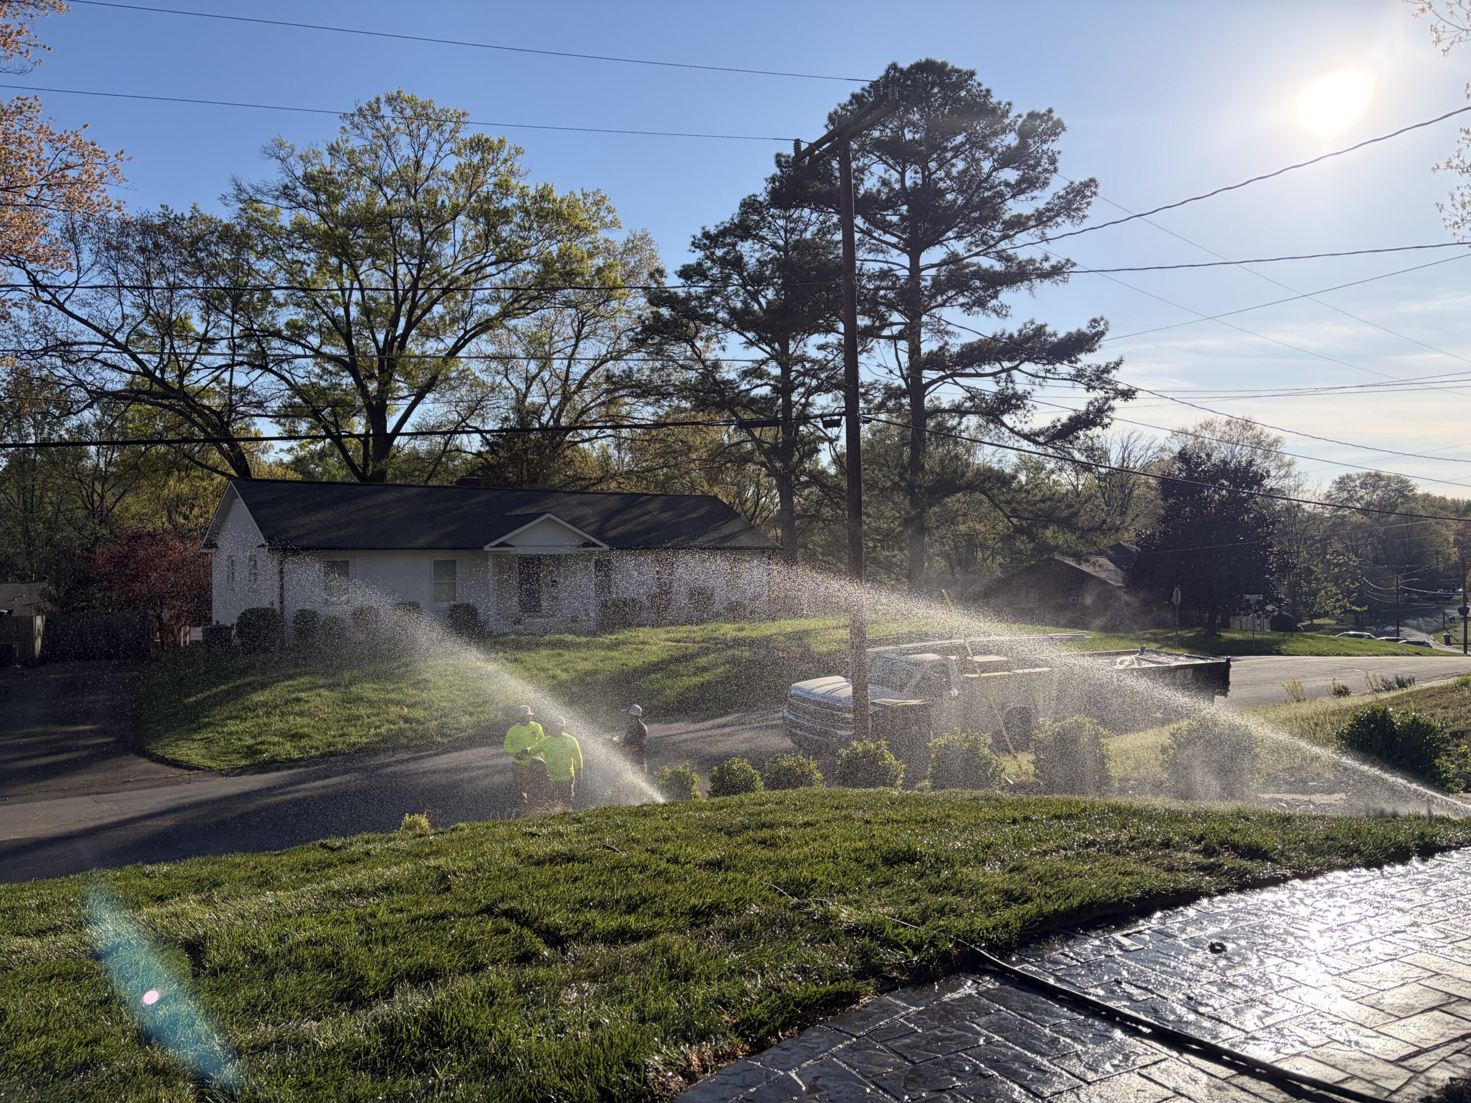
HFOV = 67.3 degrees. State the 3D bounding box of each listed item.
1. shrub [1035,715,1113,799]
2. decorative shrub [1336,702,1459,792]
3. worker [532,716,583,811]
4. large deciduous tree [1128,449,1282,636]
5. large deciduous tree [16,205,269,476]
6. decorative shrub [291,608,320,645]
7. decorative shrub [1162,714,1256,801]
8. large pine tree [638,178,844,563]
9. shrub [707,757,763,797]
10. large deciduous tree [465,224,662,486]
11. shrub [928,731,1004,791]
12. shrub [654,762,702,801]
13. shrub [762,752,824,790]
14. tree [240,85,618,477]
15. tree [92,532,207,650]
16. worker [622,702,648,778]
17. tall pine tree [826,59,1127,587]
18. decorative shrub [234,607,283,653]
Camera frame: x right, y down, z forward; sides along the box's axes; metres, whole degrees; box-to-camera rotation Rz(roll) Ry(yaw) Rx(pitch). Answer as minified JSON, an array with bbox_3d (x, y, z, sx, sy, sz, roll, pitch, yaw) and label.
[{"bbox_3d":[2.748,1.680,9.000,0.655,0.655,0.655,0,0,0],"label":"shrub"},{"bbox_3d":[4.441,1.328,7.400,0.839,0.616,0.750,0,0,0],"label":"decorative shrub"},{"bbox_3d":[-2.648,3.338,16.587,0.740,1.720,0.500,-1,-1,18],"label":"worker"},{"bbox_3d":[22.437,-0.496,53.000,7.222,9.096,7.222,0,0,0],"label":"large deciduous tree"},{"bbox_3d":[-25.762,-5.827,48.000,11.433,18.253,11.000,0,0,0],"label":"large deciduous tree"},{"bbox_3d":[-13.569,2.360,34.891,0.920,1.200,0.920,0,-1,-37],"label":"decorative shrub"},{"bbox_3d":[3.454,1.515,8.045,0.672,0.660,0.672,-1,-1,0],"label":"decorative shrub"},{"bbox_3d":[0.260,-7.118,50.000,9.309,20.036,9.000,0,0,0],"label":"large pine tree"},{"bbox_3d":[0.004,2.717,12.903,0.661,0.640,0.661,-1,-1,0],"label":"shrub"},{"bbox_3d":[-9.108,-7.055,59.840,10.800,20.781,10.800,-1,-1,0],"label":"large deciduous tree"},{"bbox_3d":[2.088,1.947,9.988,0.686,0.640,0.686,-1,-1,0],"label":"shrub"},{"bbox_3d":[-0.725,2.969,13.875,0.636,0.640,0.636,-1,-1,0],"label":"shrub"},{"bbox_3d":[0.619,2.486,11.932,0.668,0.640,0.668,-1,-1,0],"label":"shrub"},{"bbox_3d":[-13.990,-8.791,50.000,17.631,24.181,16.000,0,0,0],"label":"tree"},{"bbox_3d":[-20.789,1.356,39.500,4.478,4.314,4.300,0,0,0],"label":"tree"},{"bbox_3d":[-1.537,3.240,17.187,0.450,1.740,0.500,-1,-1,-6],"label":"worker"},{"bbox_3d":[10.594,-9.358,48.500,13.268,24.517,12.000,0,0,0],"label":"tall pine tree"},{"bbox_3d":[-14.573,2.408,33.800,1.477,1.406,1.400,0,0,0],"label":"decorative shrub"}]

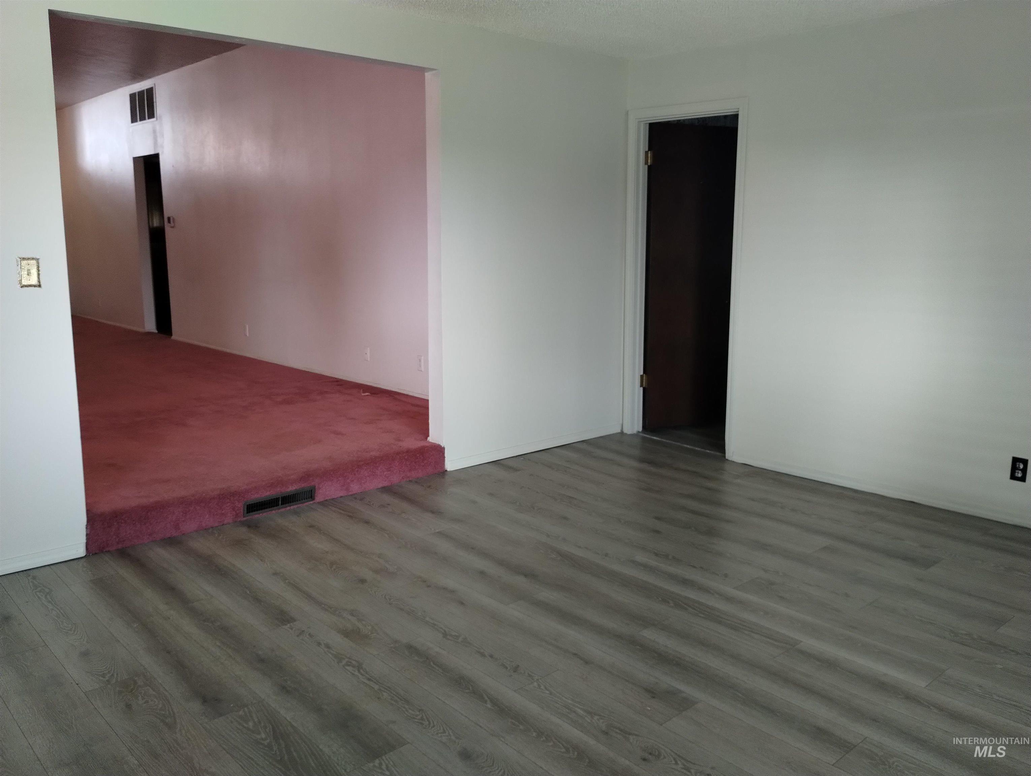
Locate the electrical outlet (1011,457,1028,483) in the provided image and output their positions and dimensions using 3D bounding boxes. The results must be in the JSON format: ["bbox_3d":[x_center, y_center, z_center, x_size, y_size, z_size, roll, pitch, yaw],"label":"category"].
[{"bbox_3d":[2.345,0.381,3.889,0.007,0.114,0.070,-9,14,-41],"label":"electrical outlet"}]

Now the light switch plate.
[{"bbox_3d":[-1.906,-0.452,3.276,0.075,0.117,0.008,-9,14,-41],"label":"light switch plate"}]

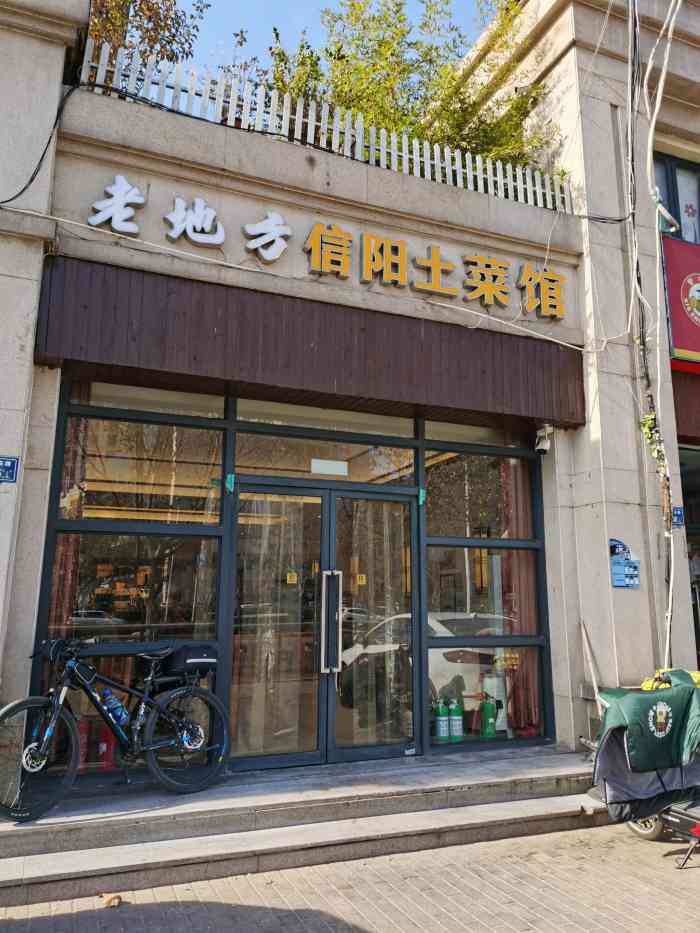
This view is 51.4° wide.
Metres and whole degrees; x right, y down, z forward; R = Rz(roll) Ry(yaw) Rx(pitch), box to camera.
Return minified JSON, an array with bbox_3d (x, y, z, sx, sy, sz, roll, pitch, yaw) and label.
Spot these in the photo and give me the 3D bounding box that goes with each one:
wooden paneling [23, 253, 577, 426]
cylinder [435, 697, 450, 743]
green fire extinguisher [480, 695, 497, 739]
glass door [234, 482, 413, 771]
[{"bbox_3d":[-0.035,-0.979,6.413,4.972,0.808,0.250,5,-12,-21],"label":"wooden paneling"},{"bbox_3d":[0.855,2.351,6.723,0.130,0.424,0.130,0,-11,0],"label":"cylinder"},{"bbox_3d":[1.319,2.409,6.931,0.145,0.446,0.145,1,-12,-6],"label":"green fire extinguisher"},{"bbox_3d":[-0.188,1.322,6.166,1.625,2.233,0.080,5,-12,-21],"label":"glass door"}]

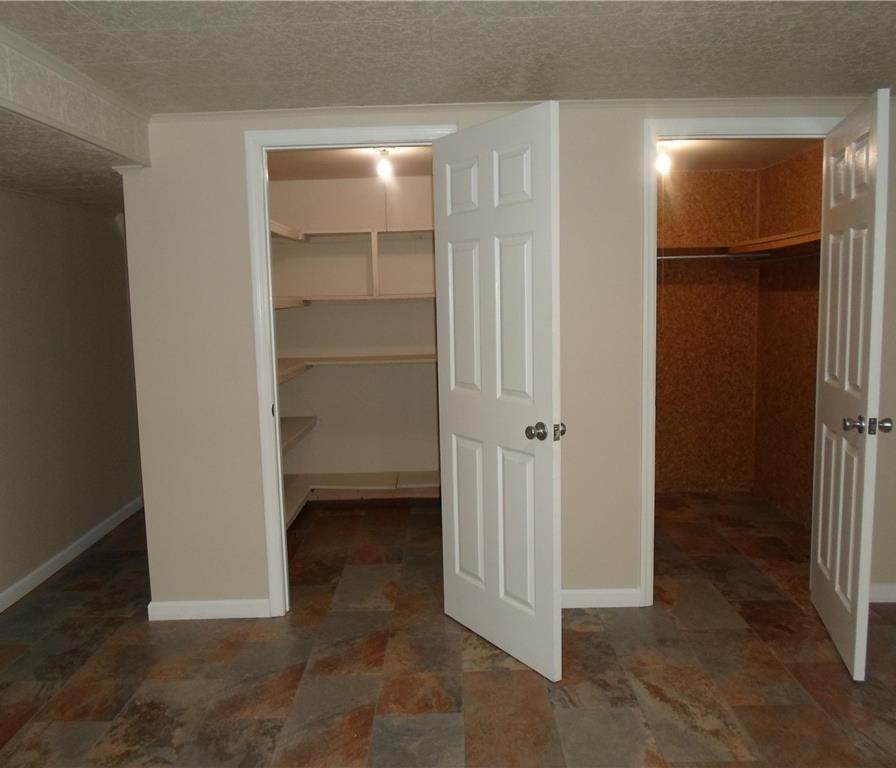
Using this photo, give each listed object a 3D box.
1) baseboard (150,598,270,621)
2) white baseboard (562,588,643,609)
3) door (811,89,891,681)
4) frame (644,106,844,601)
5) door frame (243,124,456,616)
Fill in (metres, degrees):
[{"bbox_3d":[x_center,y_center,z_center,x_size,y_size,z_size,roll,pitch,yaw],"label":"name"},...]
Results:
[{"bbox_3d":[-1.073,1.014,3.330,0.543,0.088,0.018,-1,6,0],"label":"baseboard"},{"bbox_3d":[0.476,0.980,3.341,0.789,0.086,0.018,-1,6,0],"label":"white baseboard"},{"bbox_3d":[1.549,0.008,2.896,0.042,2.042,0.749,0,7,15],"label":"door"},{"bbox_3d":[1.288,-0.064,3.282,0.882,2.138,0.111,-1,6,0],"label":"frame"},{"bbox_3d":[-0.383,-0.021,3.271,0.883,2.128,0.111,-1,6,0],"label":"door frame"}]

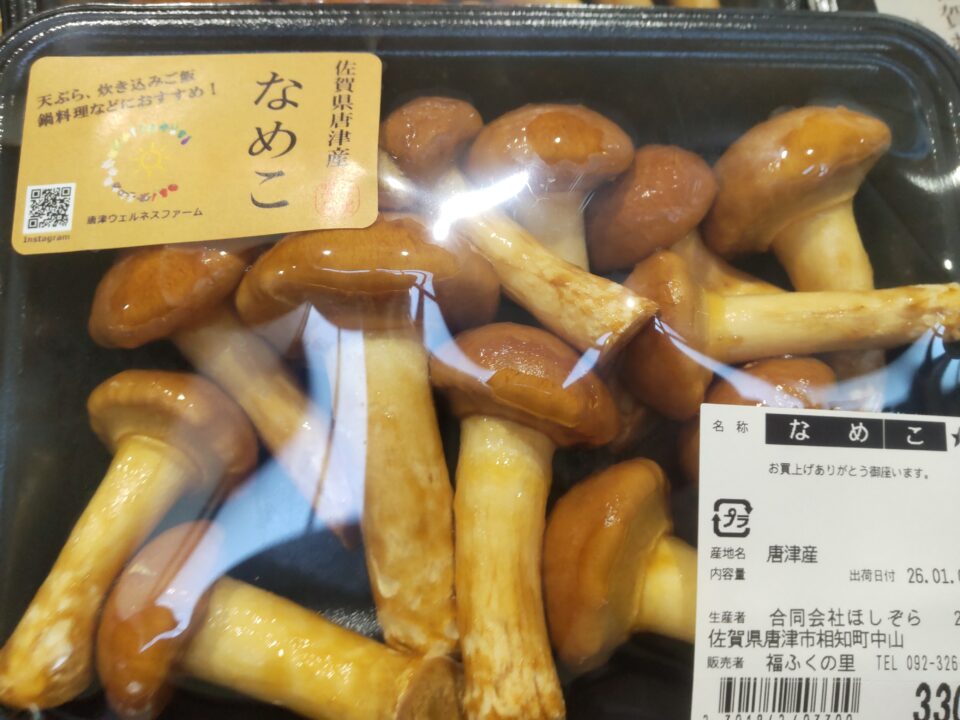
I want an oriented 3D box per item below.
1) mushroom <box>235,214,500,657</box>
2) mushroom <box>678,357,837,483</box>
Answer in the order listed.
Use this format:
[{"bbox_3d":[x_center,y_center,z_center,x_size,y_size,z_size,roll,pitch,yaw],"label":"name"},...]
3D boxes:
[{"bbox_3d":[-0.017,0.016,0.125,0.047,0.040,0.081,-9,94,-9],"label":"mushroom"},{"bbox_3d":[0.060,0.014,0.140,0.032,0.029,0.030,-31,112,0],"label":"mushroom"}]

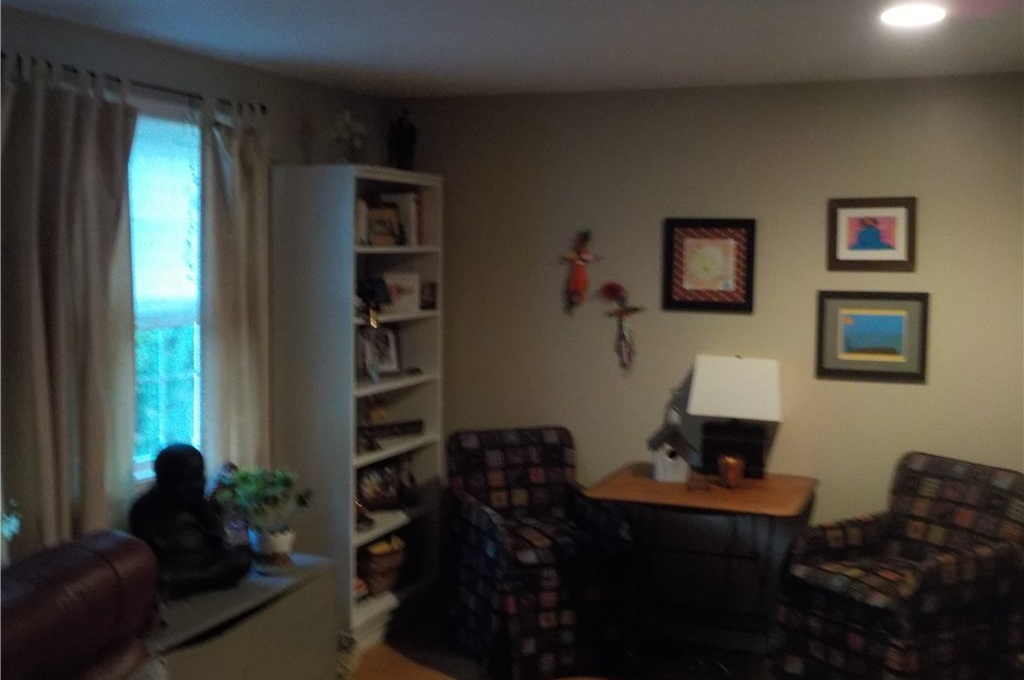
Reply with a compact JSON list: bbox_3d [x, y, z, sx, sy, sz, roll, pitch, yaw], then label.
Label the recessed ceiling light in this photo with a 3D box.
[{"bbox_3d":[1.223,-0.990,3.425,0.180,0.030,0.180,3,5,23],"label":"recessed ceiling light"}]

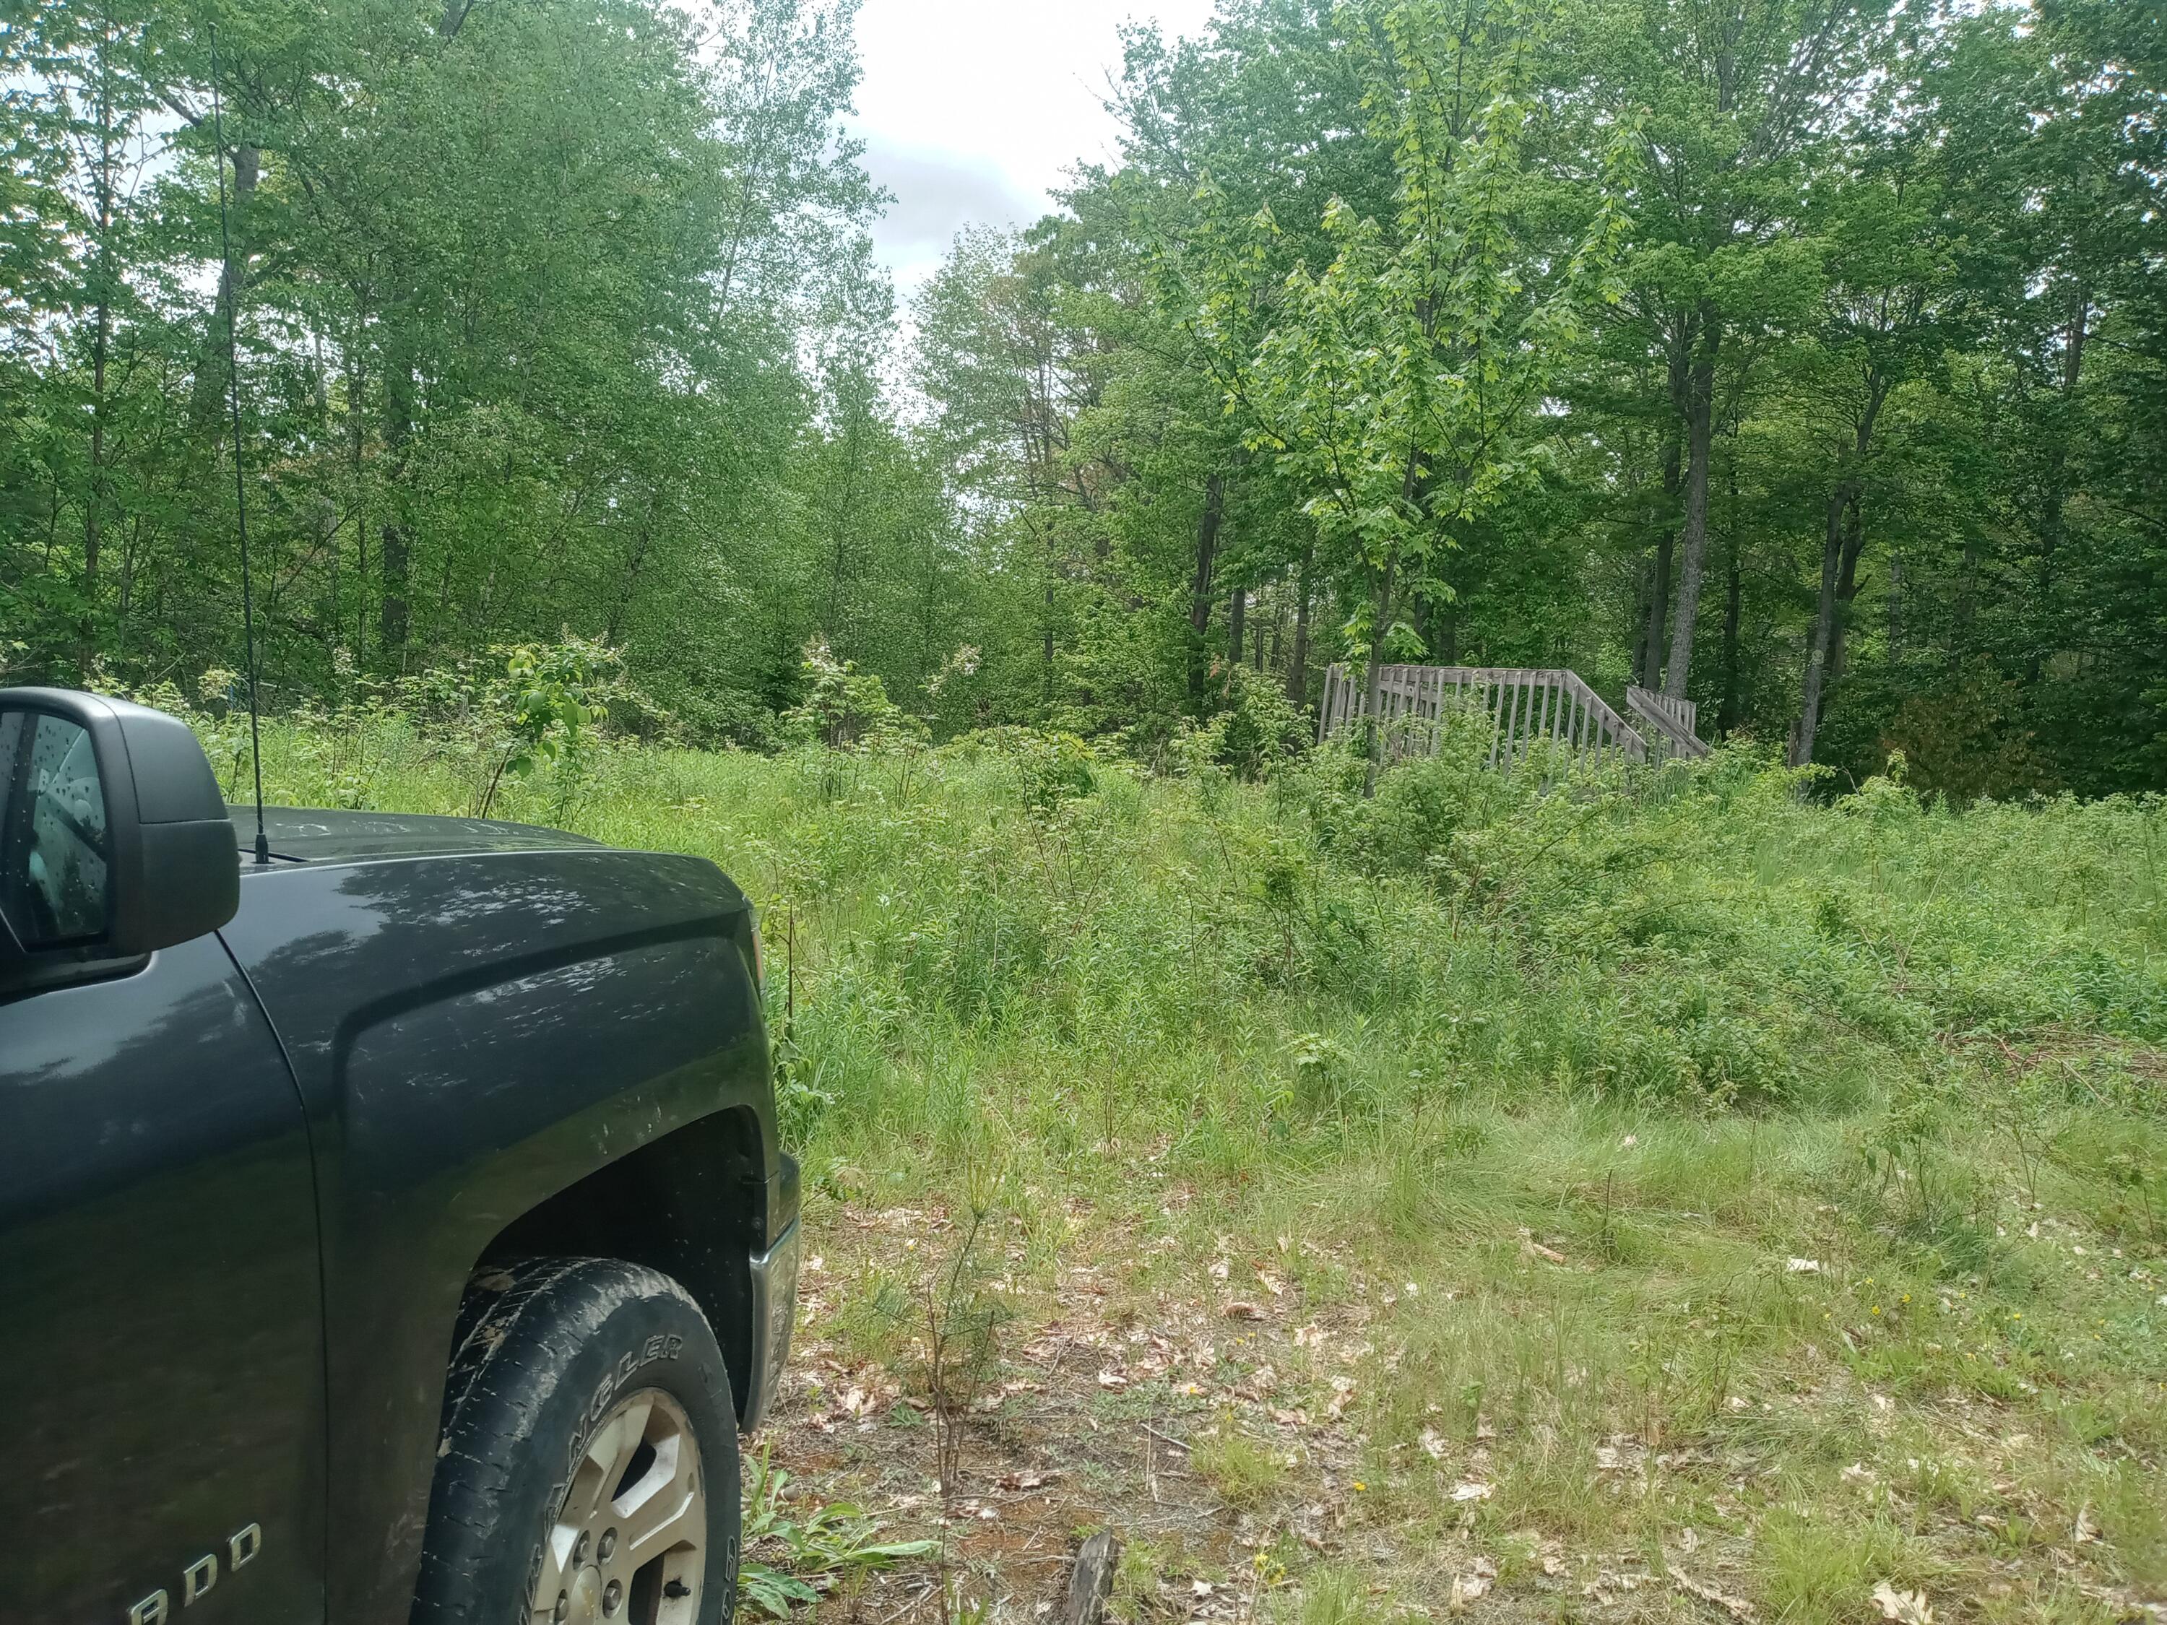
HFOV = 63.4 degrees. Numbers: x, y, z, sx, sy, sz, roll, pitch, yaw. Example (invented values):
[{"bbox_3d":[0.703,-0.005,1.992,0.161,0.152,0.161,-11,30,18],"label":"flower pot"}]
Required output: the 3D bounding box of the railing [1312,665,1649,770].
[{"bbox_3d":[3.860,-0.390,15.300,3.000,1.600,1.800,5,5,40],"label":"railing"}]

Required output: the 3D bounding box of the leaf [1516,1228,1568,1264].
[{"bbox_3d":[1.206,1.140,4.600,0.130,0.050,0.090,3,4,17],"label":"leaf"}]

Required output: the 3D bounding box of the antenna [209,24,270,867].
[{"bbox_3d":[-0.788,-0.335,1.635,0.015,0.772,0.015,0,5,10],"label":"antenna"}]

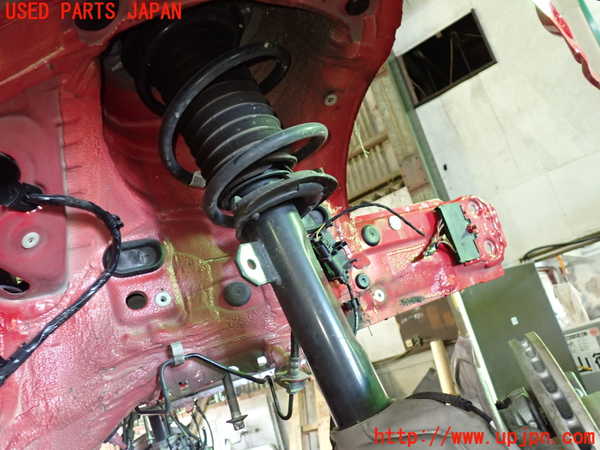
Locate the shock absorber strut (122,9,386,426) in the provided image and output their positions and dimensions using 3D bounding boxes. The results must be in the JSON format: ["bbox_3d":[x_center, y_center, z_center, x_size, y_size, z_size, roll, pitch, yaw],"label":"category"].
[{"bbox_3d":[-0.037,-0.043,0.589,0.175,0.537,0.170,-25,-23,0],"label":"shock absorber strut"}]

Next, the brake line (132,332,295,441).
[{"bbox_3d":[-0.110,0.218,0.677,0.210,0.138,0.075,-16,-14,0],"label":"brake line"}]

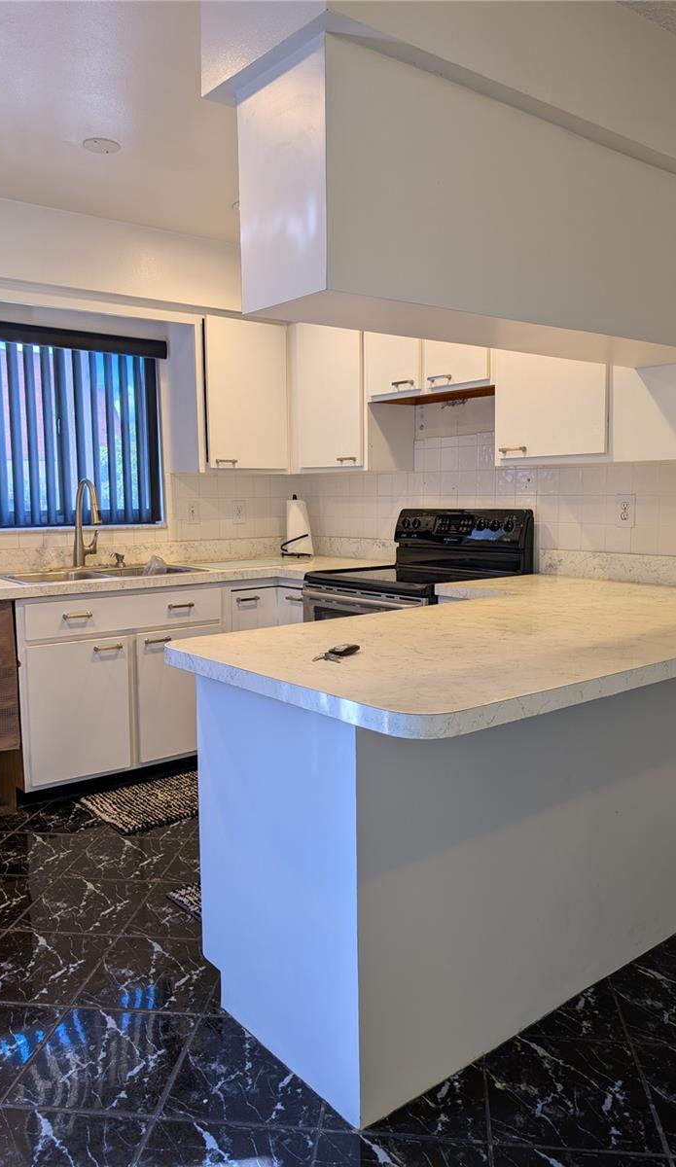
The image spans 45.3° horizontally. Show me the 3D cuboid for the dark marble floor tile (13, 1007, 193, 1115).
[{"bbox_3d":[-0.512,1.063,1.811,0.330,0.010,0.330,0,6,6],"label":"dark marble floor tile"}]

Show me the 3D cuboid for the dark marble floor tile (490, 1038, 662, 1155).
[{"bbox_3d":[0.477,1.060,1.693,0.331,0.010,0.321,0,7,7],"label":"dark marble floor tile"}]

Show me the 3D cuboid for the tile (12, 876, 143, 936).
[{"bbox_3d":[-0.763,0.988,2.482,0.331,0.010,0.321,0,7,7],"label":"tile"}]

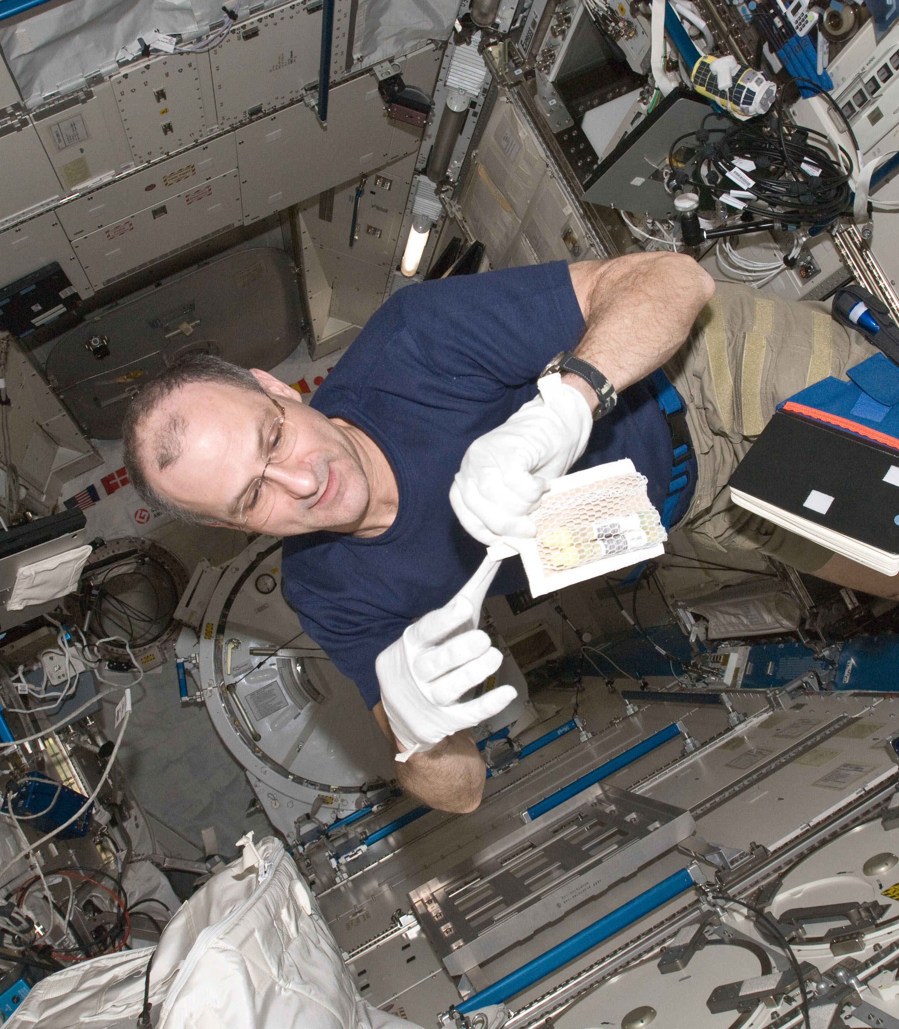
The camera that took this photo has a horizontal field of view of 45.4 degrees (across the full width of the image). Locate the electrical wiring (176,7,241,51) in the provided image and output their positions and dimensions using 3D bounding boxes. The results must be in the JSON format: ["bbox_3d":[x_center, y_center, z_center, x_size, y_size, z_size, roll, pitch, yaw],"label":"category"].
[{"bbox_3d":[-0.594,-1.190,2.641,0.175,0.060,0.100,-28,-4,-11],"label":"electrical wiring"}]

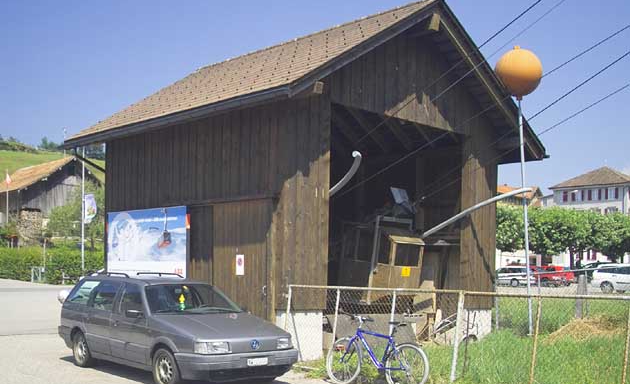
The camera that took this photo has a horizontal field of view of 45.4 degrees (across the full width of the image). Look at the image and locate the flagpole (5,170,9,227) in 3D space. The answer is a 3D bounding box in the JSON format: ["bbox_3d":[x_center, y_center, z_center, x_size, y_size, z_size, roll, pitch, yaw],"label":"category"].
[{"bbox_3d":[-18.400,0.600,45.000,0.200,3.800,0.150,1,-4,0],"label":"flagpole"}]

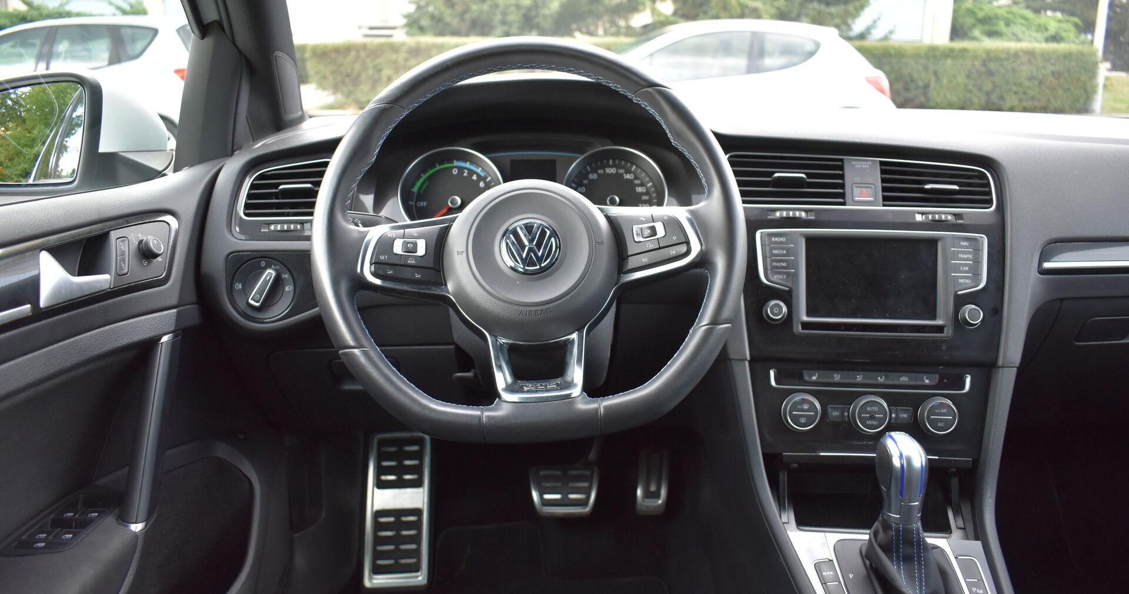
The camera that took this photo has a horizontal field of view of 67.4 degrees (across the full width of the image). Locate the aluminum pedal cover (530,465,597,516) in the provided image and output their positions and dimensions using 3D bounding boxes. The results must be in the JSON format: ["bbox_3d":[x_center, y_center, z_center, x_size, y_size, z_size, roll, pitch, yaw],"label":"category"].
[{"bbox_3d":[-0.001,0.271,1.183,0.093,0.071,0.020,0,-17,-1],"label":"aluminum pedal cover"}]

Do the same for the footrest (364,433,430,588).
[{"bbox_3d":[-0.229,0.290,1.161,0.083,0.207,0.016,0,-16,-1],"label":"footrest"}]

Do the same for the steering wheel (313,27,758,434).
[{"bbox_3d":[-0.030,-0.051,0.757,0.370,0.353,0.100,-3,-10,-2],"label":"steering wheel"}]

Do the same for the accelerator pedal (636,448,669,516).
[{"bbox_3d":[0.126,0.266,1.218,0.045,0.098,0.020,0,-20,-1],"label":"accelerator pedal"}]

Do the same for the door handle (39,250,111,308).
[{"bbox_3d":[-0.428,-0.020,0.729,0.022,0.047,0.098,2,11,5],"label":"door handle"}]

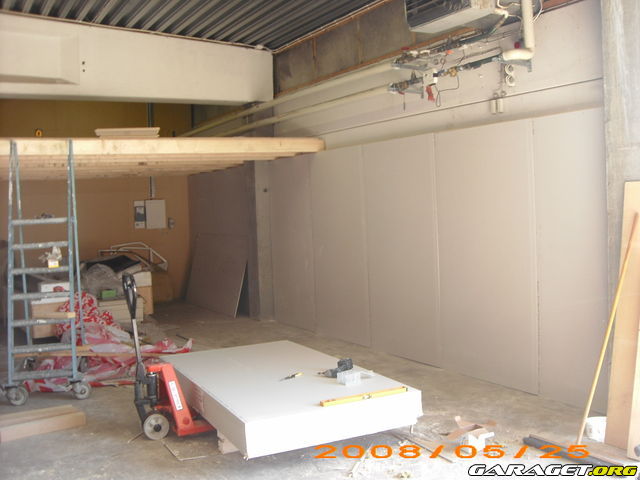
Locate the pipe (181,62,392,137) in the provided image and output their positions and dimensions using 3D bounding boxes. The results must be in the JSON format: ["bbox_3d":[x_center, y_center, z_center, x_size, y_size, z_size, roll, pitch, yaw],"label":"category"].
[{"bbox_3d":[-0.871,-1.783,9.359,0.085,0.085,6.100,-4,4,-31],"label":"pipe"}]

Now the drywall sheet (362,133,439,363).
[{"bbox_3d":[0.834,0.102,7.112,0.016,2.241,1.200,-4,4,-31],"label":"drywall sheet"}]

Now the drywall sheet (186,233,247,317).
[{"bbox_3d":[-1.705,0.531,11.131,0.016,1.200,2.300,13,-5,-30],"label":"drywall sheet"}]

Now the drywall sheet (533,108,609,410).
[{"bbox_3d":[1.931,0.156,5.264,0.016,2.241,0.700,-4,4,-31],"label":"drywall sheet"}]

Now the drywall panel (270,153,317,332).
[{"bbox_3d":[-0.384,0.041,9.161,0.016,2.241,1.180,-4,4,-31],"label":"drywall panel"}]

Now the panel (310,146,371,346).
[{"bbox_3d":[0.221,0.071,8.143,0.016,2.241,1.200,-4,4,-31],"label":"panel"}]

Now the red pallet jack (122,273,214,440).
[{"bbox_3d":[-0.701,0.789,5.197,1.530,1.200,0.540,-4,4,-31],"label":"red pallet jack"}]

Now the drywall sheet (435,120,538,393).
[{"bbox_3d":[1.446,0.132,6.080,0.016,2.241,1.200,-4,4,-31],"label":"drywall sheet"}]

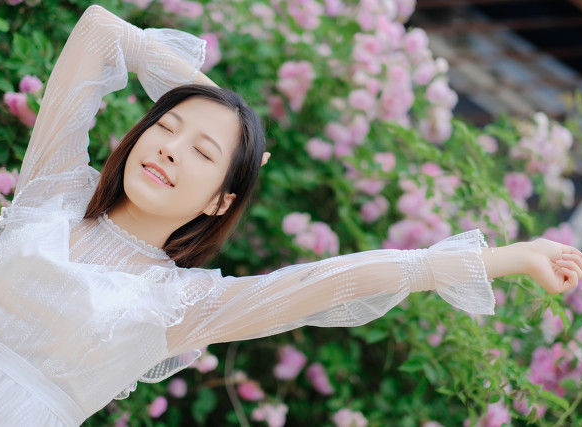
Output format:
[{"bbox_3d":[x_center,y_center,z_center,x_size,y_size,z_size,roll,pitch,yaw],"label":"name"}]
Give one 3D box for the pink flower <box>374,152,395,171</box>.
[{"bbox_3d":[0.188,-0.102,3.000,0.044,0.042,0.037,31,-3,2],"label":"pink flower"}]

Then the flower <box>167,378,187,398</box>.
[{"bbox_3d":[-0.187,0.288,2.458,0.033,0.033,0.028,32,0,-7],"label":"flower"}]

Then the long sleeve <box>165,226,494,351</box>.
[{"bbox_3d":[0.047,0.111,2.050,0.465,0.115,0.130,-8,-1,9],"label":"long sleeve"}]

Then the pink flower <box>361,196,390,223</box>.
[{"bbox_3d":[0.158,-0.007,2.800,0.041,0.054,0.041,33,-1,3],"label":"pink flower"}]

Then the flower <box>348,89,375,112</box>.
[{"bbox_3d":[0.133,-0.213,2.812,0.051,0.045,0.041,32,0,-7],"label":"flower"}]

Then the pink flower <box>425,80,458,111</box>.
[{"bbox_3d":[0.290,-0.230,2.880,0.064,0.054,0.052,33,-1,8],"label":"pink flower"}]

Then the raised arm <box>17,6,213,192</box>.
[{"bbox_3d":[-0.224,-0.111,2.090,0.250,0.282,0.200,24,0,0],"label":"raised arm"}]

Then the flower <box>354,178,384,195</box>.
[{"bbox_3d":[0.145,-0.050,2.761,0.048,0.033,0.037,32,0,-7],"label":"flower"}]

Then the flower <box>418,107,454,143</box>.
[{"bbox_3d":[0.297,-0.180,3.050,0.069,0.076,0.062,31,-3,3],"label":"flower"}]

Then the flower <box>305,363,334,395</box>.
[{"bbox_3d":[0.050,0.289,2.620,0.058,0.032,0.033,60,3,0],"label":"flower"}]

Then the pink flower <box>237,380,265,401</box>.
[{"bbox_3d":[-0.066,0.297,2.510,0.047,0.030,0.033,32,0,-7],"label":"pink flower"}]

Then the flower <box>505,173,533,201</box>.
[{"bbox_3d":[0.457,-0.052,3.000,0.058,0.058,0.047,30,-3,7],"label":"flower"}]

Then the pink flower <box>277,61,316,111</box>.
[{"bbox_3d":[0.008,-0.236,2.780,0.071,0.093,0.067,12,0,7],"label":"pink flower"}]

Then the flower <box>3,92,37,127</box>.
[{"bbox_3d":[-0.435,-0.167,2.400,0.061,0.040,0.040,56,9,0],"label":"flower"}]

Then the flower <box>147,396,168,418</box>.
[{"bbox_3d":[-0.217,0.316,2.429,0.029,0.037,0.029,32,0,-7],"label":"flower"}]

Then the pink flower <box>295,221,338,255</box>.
[{"bbox_3d":[0.052,0.049,2.950,0.085,0.067,0.065,31,-3,1],"label":"pink flower"}]

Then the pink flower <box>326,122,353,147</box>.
[{"bbox_3d":[0.092,-0.150,2.830,0.055,0.040,0.042,33,-1,10],"label":"pink flower"}]

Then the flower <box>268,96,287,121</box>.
[{"bbox_3d":[-0.025,-0.193,2.720,0.035,0.045,0.035,-9,0,1],"label":"flower"}]

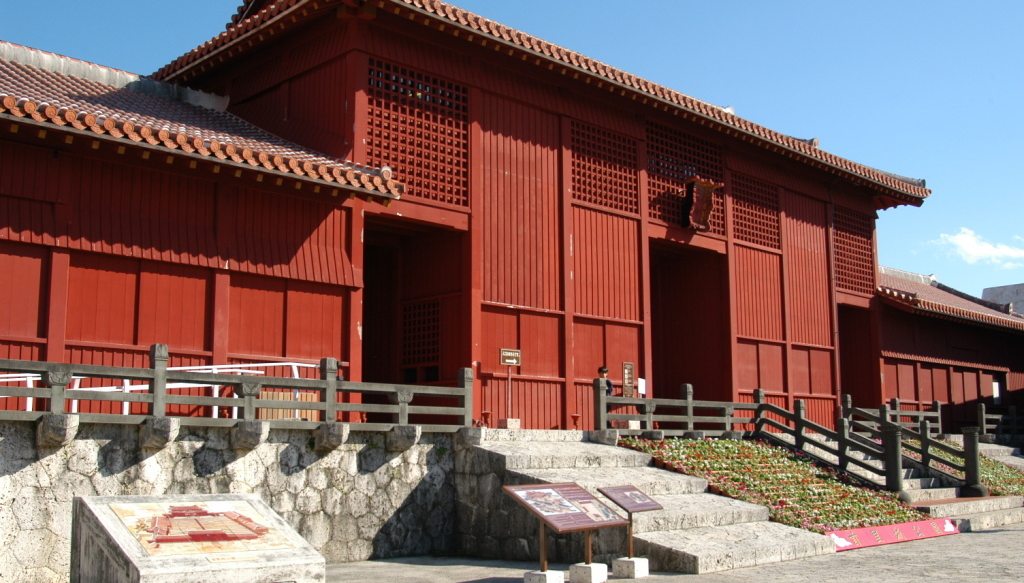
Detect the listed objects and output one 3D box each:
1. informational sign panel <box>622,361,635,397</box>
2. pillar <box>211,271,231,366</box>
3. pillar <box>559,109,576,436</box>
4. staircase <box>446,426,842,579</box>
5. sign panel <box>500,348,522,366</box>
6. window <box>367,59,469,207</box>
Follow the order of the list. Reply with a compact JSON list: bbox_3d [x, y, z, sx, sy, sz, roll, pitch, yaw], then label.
[{"bbox_3d":[2.860,2.210,25.128,0.426,0.957,0.052,8,-12,-44],"label":"informational sign panel"},{"bbox_3d":[-5.365,1.063,18.616,0.291,2.860,0.291,8,-12,-44],"label":"pillar"},{"bbox_3d":[1.324,-0.446,25.466,0.302,7.956,0.291,8,-12,-44],"label":"pillar"},{"bbox_3d":[2.283,3.342,17.269,4.160,2.080,4.784,8,-12,-44],"label":"staircase"},{"bbox_3d":[-0.016,1.490,22.992,0.624,0.364,0.042,8,-12,-44],"label":"sign panel"},{"bbox_3d":[-2.033,-3.470,22.579,2.829,2.787,0.104,8,-12,-44],"label":"window"}]

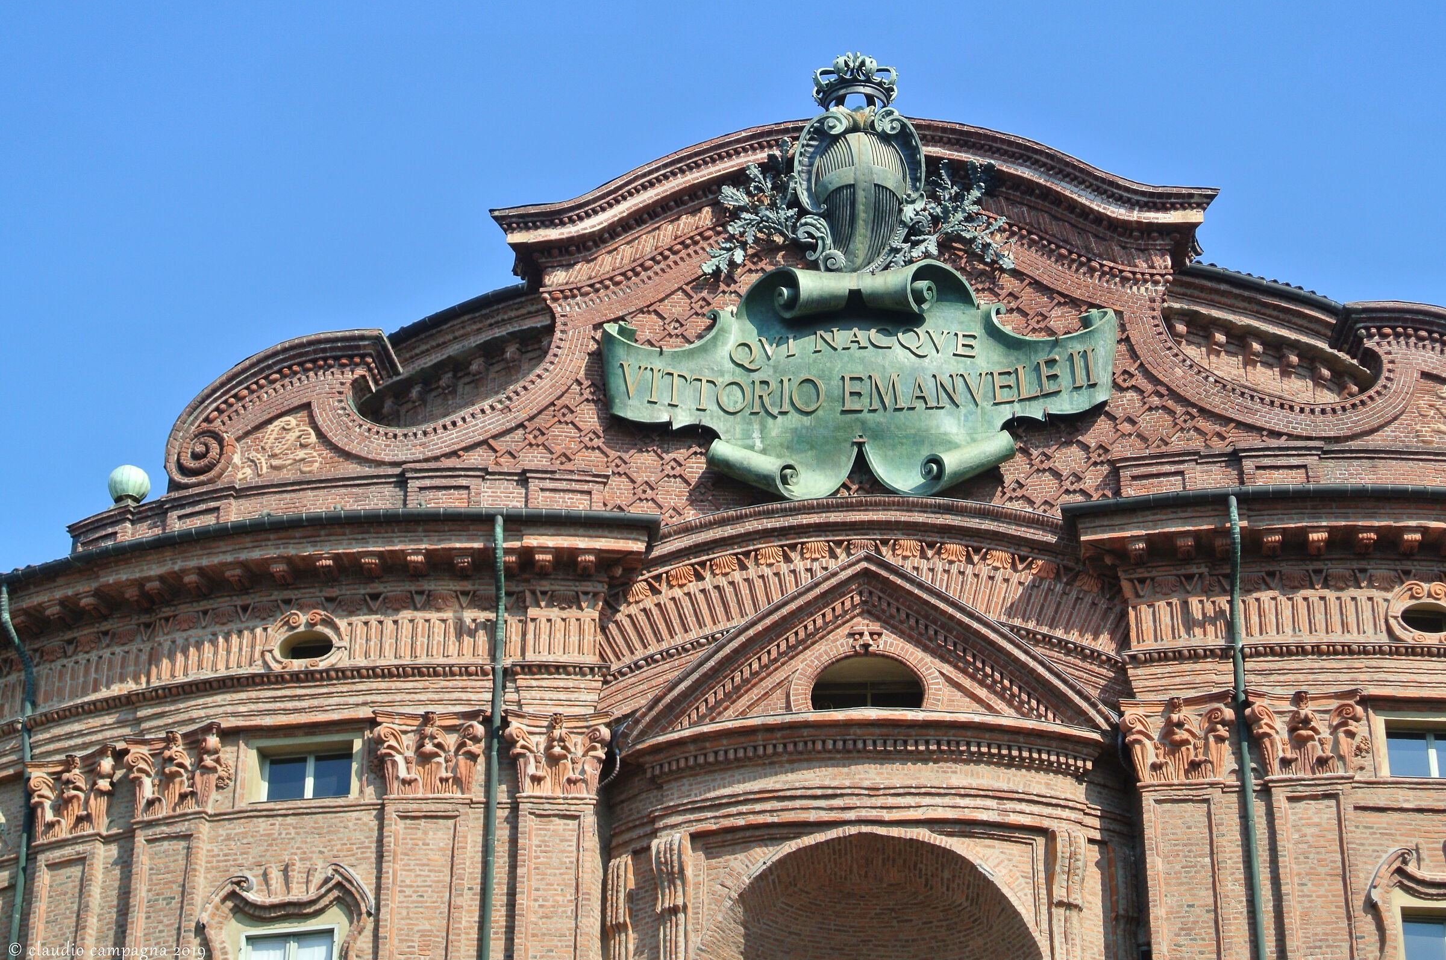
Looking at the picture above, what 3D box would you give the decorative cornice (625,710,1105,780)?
[{"bbox_3d":[1.931,3.584,43.996,6.600,0.540,1.350,-1,-28,2],"label":"decorative cornice"}]

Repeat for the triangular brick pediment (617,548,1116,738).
[{"bbox_3d":[2.108,2.560,48.322,7.150,2.600,1.500,-2,-29,3],"label":"triangular brick pediment"}]

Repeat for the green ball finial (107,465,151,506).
[{"bbox_3d":[-9.065,0.084,49.777,0.640,0.650,0.640,-1,-28,2],"label":"green ball finial"}]

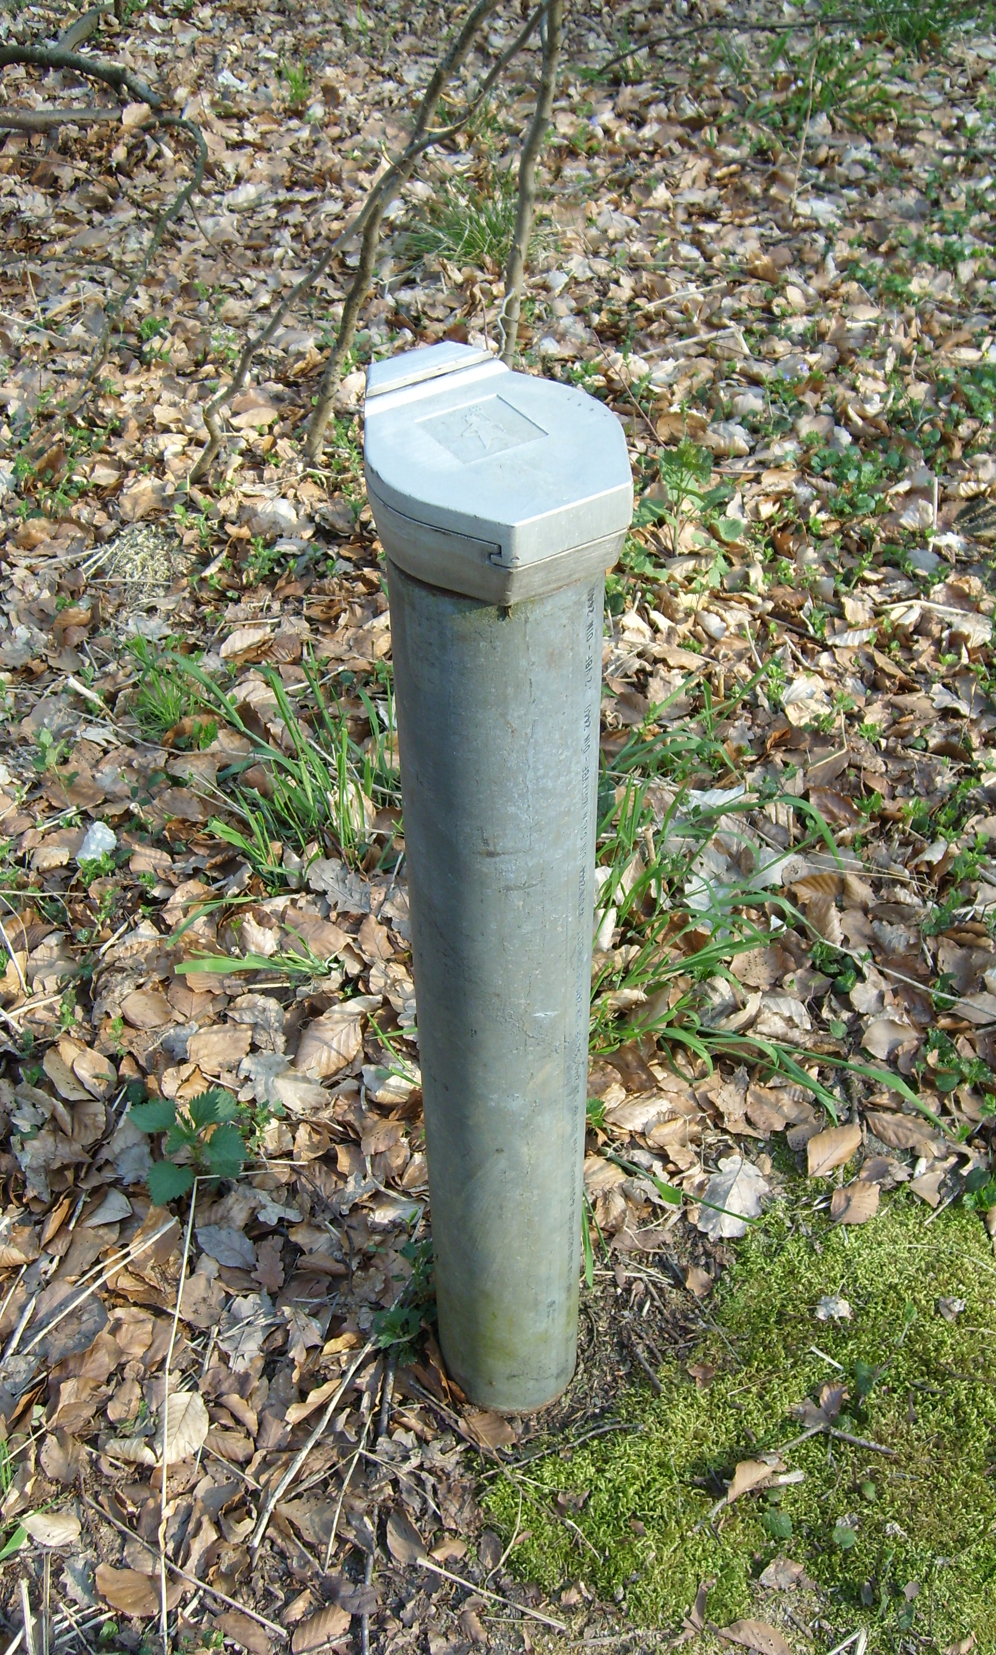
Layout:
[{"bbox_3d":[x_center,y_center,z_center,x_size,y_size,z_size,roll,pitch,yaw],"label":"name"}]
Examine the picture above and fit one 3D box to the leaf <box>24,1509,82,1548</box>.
[{"bbox_3d":[-0.413,0.649,1.547,0.059,0.020,0.031,4,42,5],"label":"leaf"}]

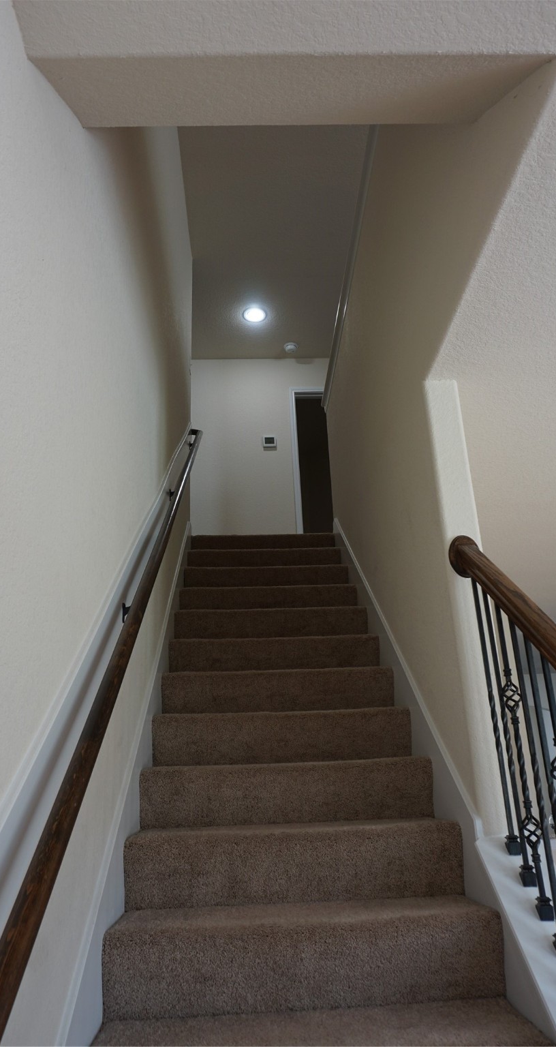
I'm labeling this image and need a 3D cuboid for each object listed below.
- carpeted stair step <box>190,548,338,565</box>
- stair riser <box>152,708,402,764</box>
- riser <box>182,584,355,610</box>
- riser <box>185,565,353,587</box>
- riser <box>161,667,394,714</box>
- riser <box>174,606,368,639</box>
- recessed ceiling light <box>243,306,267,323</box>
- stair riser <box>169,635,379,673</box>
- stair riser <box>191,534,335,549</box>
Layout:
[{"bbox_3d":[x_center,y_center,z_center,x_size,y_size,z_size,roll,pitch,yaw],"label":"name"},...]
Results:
[{"bbox_3d":[-0.079,0.268,4.507,0.985,0.180,0.070,-1,-20,-3],"label":"carpeted stair step"},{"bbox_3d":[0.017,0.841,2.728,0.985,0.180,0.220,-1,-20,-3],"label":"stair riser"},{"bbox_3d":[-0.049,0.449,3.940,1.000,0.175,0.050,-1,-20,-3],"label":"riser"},{"bbox_3d":[-0.062,0.359,4.199,0.985,0.180,0.070,-1,-20,-3],"label":"riser"},{"bbox_3d":[0.003,0.724,2.966,0.985,0.180,0.070,-1,-20,-3],"label":"riser"},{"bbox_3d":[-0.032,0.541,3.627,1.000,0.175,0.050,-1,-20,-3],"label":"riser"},{"bbox_3d":[-0.211,-1.915,6.414,0.215,0.040,0.215,-1,-20,-3],"label":"recessed ceiling light"},{"bbox_3d":[-0.013,0.633,3.274,0.985,0.180,0.070,-1,-20,-3],"label":"stair riser"},{"bbox_3d":[-0.095,0.176,4.815,0.985,0.180,0.070,-1,-20,-3],"label":"stair riser"}]

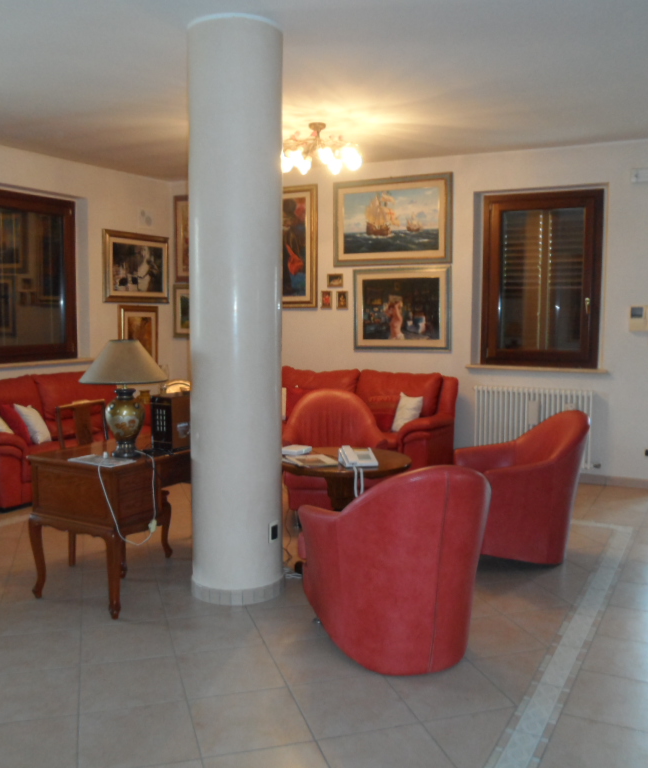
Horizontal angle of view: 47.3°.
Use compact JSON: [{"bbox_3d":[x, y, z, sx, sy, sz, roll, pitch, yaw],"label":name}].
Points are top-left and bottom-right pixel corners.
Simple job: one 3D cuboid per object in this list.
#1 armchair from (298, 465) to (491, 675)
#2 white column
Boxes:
[{"bbox_3d":[0.350,0.745,3.347,0.745,0.887,0.816,-3,7,-26],"label":"armchair"},{"bbox_3d":[-0.480,-0.359,3.955,0.500,2.990,0.500,0,6,0],"label":"white column"}]

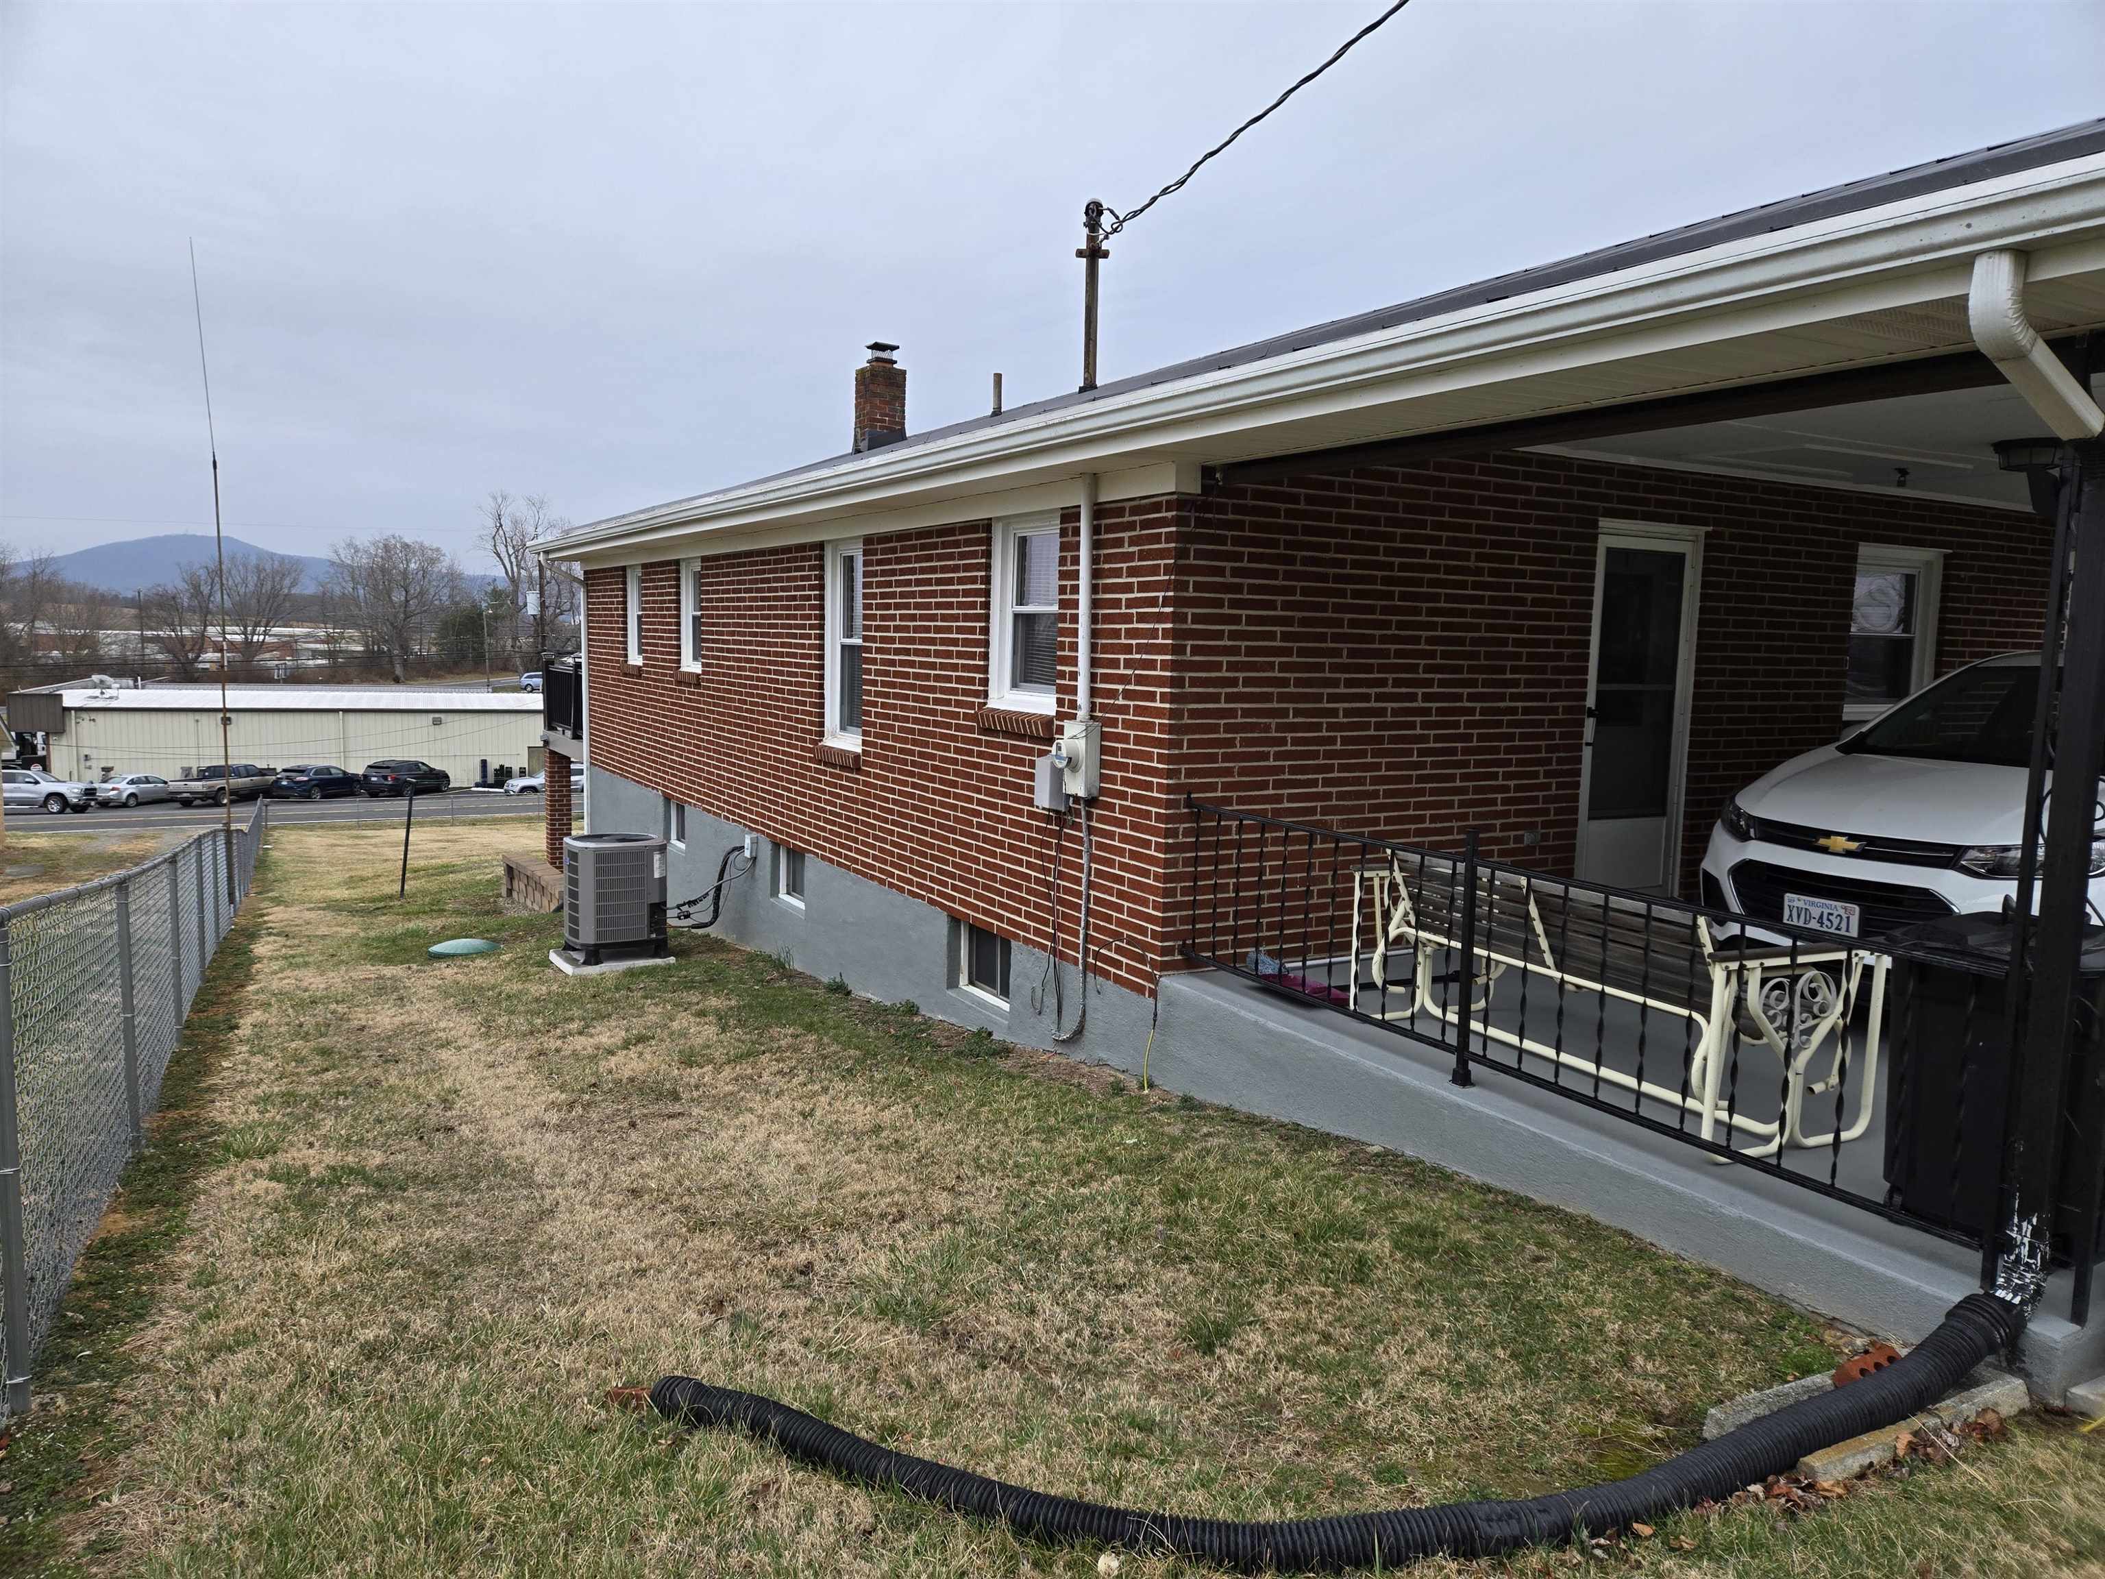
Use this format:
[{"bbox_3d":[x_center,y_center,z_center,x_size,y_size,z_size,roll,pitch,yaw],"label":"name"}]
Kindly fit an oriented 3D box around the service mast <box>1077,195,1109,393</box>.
[{"bbox_3d":[0.188,-2.312,6.562,0.140,0.889,0.120,-2,7,-30],"label":"service mast"}]

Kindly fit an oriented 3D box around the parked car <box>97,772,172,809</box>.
[{"bbox_3d":[-43.565,0.071,66.933,1.830,1.460,4.850,3,6,11],"label":"parked car"}]

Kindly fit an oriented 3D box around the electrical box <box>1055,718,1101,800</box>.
[{"bbox_3d":[0.108,-0.147,6.745,0.190,0.360,0.200,-2,7,-30],"label":"electrical box"}]

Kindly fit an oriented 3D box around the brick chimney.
[{"bbox_3d":[-1.845,-4.178,14.930,0.410,1.206,0.410,-2,7,-30],"label":"brick chimney"}]

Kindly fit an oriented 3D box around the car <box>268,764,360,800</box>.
[{"bbox_3d":[-36.774,-0.421,70.044,1.930,1.740,4.780,2,6,6],"label":"car"}]

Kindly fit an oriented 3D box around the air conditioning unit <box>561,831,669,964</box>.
[{"bbox_3d":[-3.540,0.868,11.322,0.710,0.900,0.710,-2,7,-30],"label":"air conditioning unit"}]

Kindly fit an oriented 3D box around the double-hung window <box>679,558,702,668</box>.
[{"bbox_3d":[-3.239,-1.581,12.794,0.110,1.040,0.800,-2,7,-30],"label":"double-hung window"}]

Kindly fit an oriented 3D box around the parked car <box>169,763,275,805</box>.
[{"bbox_3d":[-39.978,-0.230,67.578,1.980,1.830,5.700,1,6,1],"label":"parked car"}]

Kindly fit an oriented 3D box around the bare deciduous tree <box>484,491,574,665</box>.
[{"bbox_3d":[-53.177,-21.037,142.000,9.690,18.200,9.690,-1,7,-20],"label":"bare deciduous tree"}]

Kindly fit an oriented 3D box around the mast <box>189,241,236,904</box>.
[{"bbox_3d":[-10.111,-2.468,16.825,0.120,7.942,0.120,-2,7,-30],"label":"mast"}]

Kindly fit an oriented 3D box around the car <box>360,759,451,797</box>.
[{"bbox_3d":[-32.094,-0.614,69.841,2.000,1.770,5.000,2,6,8],"label":"car"}]

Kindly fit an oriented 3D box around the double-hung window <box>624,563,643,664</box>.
[{"bbox_3d":[-4.315,-1.824,14.622,0.120,1.025,0.640,-2,7,-30],"label":"double-hung window"}]

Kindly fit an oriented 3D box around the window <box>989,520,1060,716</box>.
[{"bbox_3d":[-0.115,-0.934,7.425,0.120,1.035,0.750,-2,7,-30],"label":"window"}]

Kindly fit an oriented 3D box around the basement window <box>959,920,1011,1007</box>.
[{"bbox_3d":[-0.318,1.003,7.991,0.100,0.460,0.790,-2,7,-30],"label":"basement window"}]

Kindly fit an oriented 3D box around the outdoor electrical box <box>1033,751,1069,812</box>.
[{"bbox_3d":[-0.010,-0.026,7.113,0.095,0.285,0.175,-2,7,-30],"label":"outdoor electrical box"}]

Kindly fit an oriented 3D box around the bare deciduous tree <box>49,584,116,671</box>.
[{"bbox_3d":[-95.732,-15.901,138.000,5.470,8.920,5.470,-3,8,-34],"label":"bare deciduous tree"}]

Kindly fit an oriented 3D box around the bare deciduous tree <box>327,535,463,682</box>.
[{"bbox_3d":[-59.259,-16.296,126.000,11.130,13.190,11.130,-2,7,-25],"label":"bare deciduous tree"}]

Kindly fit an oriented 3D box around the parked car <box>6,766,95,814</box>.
[{"bbox_3d":[-46.889,0.130,63.512,5.920,1.950,2.060,1,6,-7],"label":"parked car"}]

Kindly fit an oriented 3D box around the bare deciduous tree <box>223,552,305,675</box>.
[{"bbox_3d":[-76.675,-17.110,136.000,6.960,11.990,6.960,-2,7,-29],"label":"bare deciduous tree"}]

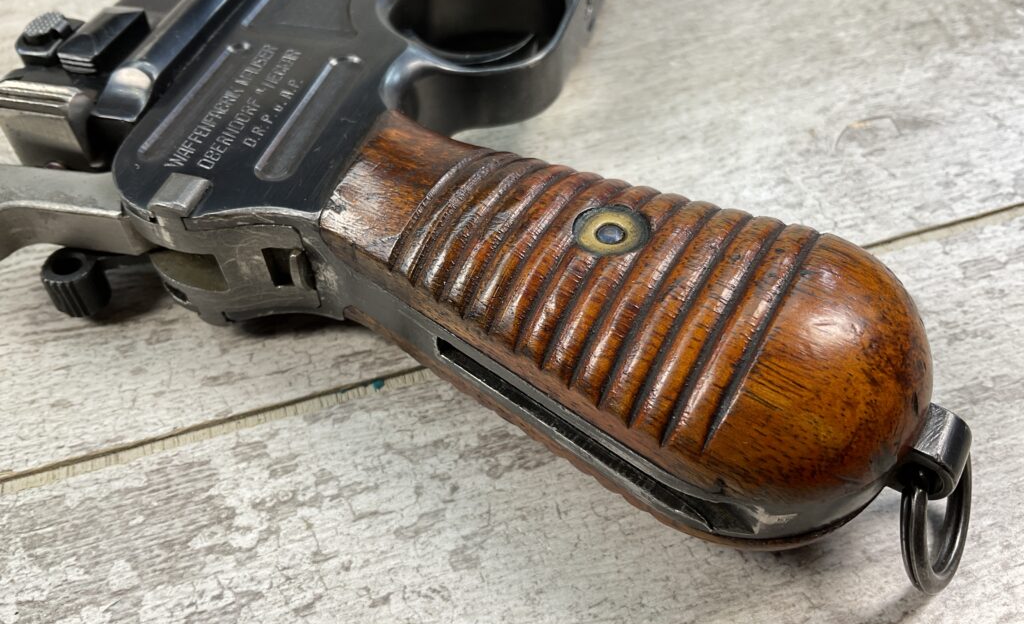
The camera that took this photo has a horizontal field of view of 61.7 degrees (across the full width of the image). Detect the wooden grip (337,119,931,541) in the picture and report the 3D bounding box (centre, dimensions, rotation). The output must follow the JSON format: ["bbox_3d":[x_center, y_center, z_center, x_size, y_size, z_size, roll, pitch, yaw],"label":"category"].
[{"bbox_3d":[0.014,-0.001,0.130,0.092,0.033,0.046,26,55,21],"label":"wooden grip"}]

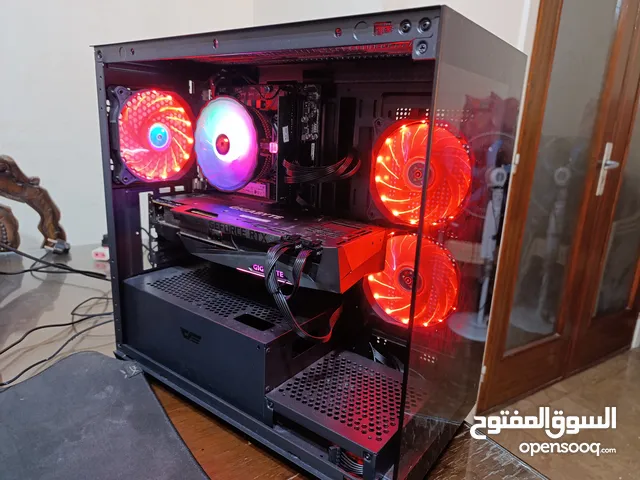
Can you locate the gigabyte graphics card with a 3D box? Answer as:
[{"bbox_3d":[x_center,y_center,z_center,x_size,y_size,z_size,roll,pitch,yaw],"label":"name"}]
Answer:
[{"bbox_3d":[-0.082,-0.008,0.542,0.326,0.053,0.118,13,19,34],"label":"gigabyte graphics card"}]

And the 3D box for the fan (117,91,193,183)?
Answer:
[{"bbox_3d":[-0.224,-0.141,0.576,0.026,0.120,0.120,13,19,34],"label":"fan"}]

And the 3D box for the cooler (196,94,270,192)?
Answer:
[{"bbox_3d":[-0.104,-0.128,0.574,0.119,0.119,0.063,13,19,34],"label":"cooler"}]

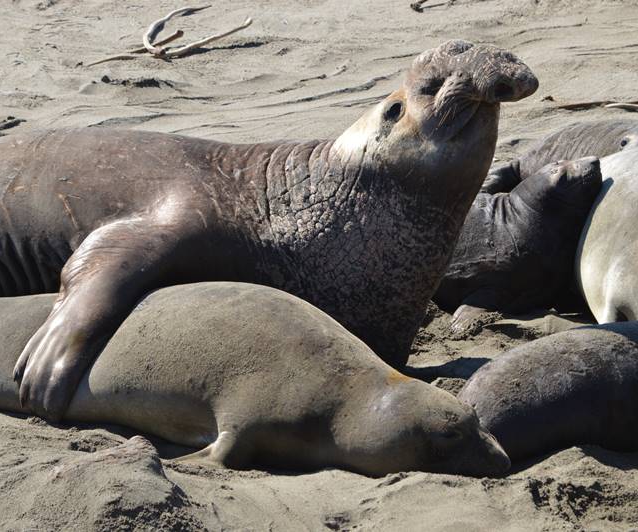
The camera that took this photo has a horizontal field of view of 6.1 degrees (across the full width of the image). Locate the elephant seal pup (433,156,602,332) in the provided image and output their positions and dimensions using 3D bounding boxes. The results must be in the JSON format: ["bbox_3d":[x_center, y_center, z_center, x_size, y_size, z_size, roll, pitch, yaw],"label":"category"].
[{"bbox_3d":[0.571,-0.186,23.040,1.150,0.550,0.470,5,16,17],"label":"elephant seal pup"}]

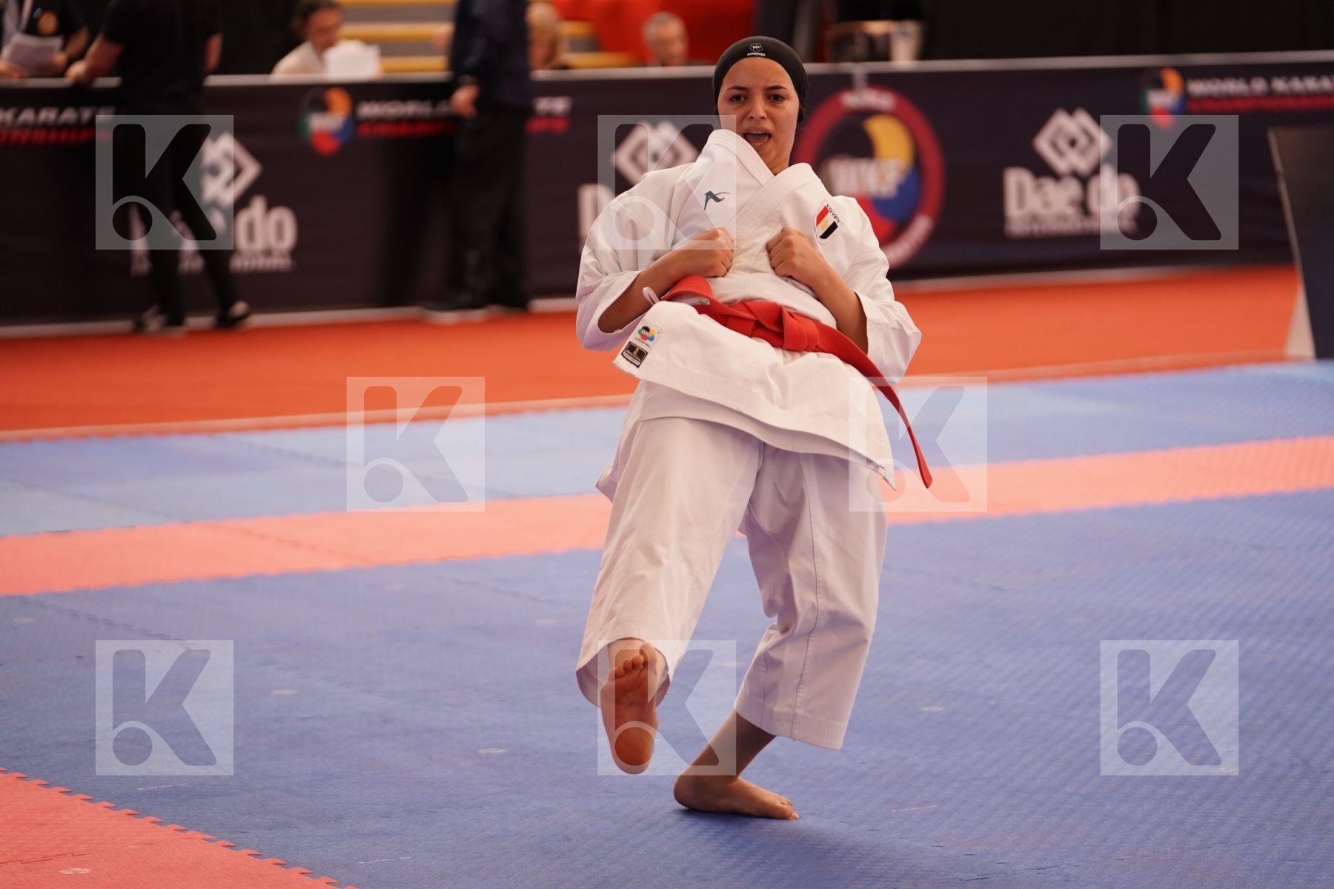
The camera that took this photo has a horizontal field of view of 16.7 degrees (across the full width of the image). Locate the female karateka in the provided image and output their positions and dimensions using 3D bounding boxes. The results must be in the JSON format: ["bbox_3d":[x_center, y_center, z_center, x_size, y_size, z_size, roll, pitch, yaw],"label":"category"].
[{"bbox_3d":[0.140,-0.015,7.680,0.630,1.330,0.920,0,6,-5],"label":"female karateka"}]

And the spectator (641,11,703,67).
[{"bbox_3d":[0.064,-1.383,21.215,0.550,1.240,0.750,-4,7,-33],"label":"spectator"}]

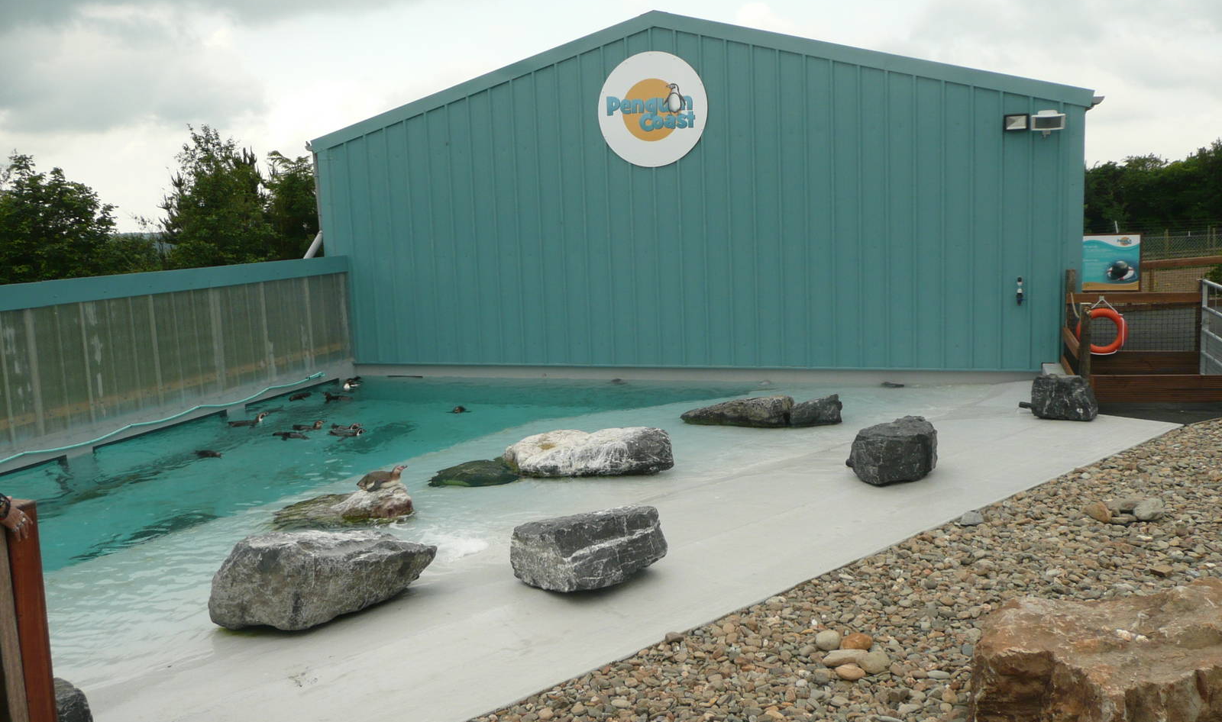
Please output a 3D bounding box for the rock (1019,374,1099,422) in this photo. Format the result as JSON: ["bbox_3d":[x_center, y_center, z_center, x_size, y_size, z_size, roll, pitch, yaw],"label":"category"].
[{"bbox_3d":[4.529,0.362,10.278,0.618,0.443,0.464,-6,8,-24],"label":"rock"}]

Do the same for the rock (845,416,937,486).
[{"bbox_3d":[2.203,0.707,8.080,0.662,0.501,0.563,-2,8,5],"label":"rock"}]

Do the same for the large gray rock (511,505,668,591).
[{"bbox_3d":[-0.132,1.102,6.297,0.800,0.355,0.480,-8,10,-37],"label":"large gray rock"}]

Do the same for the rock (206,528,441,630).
[{"bbox_3d":[-1.627,1.209,5.889,1.180,0.400,0.540,-4,8,-13],"label":"rock"}]

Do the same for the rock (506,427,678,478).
[{"bbox_3d":[-0.197,0.821,9.311,1.514,0.381,0.700,-1,8,8],"label":"rock"}]

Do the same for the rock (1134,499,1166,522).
[{"bbox_3d":[3.408,0.945,6.479,0.187,0.134,0.150,-6,8,-25],"label":"rock"}]

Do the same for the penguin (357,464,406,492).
[{"bbox_3d":[-1.840,0.938,8.189,0.417,0.216,0.196,-4,8,-12],"label":"penguin"}]

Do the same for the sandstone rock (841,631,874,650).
[{"bbox_3d":[1.126,1.292,4.690,0.145,0.080,0.109,-4,8,-12],"label":"sandstone rock"}]

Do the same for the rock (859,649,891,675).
[{"bbox_3d":[1.154,1.314,4.468,0.131,0.094,0.111,-4,8,-12],"label":"rock"}]

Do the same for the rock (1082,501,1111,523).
[{"bbox_3d":[3.109,0.975,6.537,0.165,0.105,0.130,2,9,28],"label":"rock"}]

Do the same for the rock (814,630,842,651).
[{"bbox_3d":[0.997,1.280,4.712,0.110,0.080,0.085,-2,8,0],"label":"rock"}]

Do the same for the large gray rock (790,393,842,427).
[{"bbox_3d":[2.187,0.517,10.834,0.500,0.280,0.350,-2,8,3],"label":"large gray rock"}]

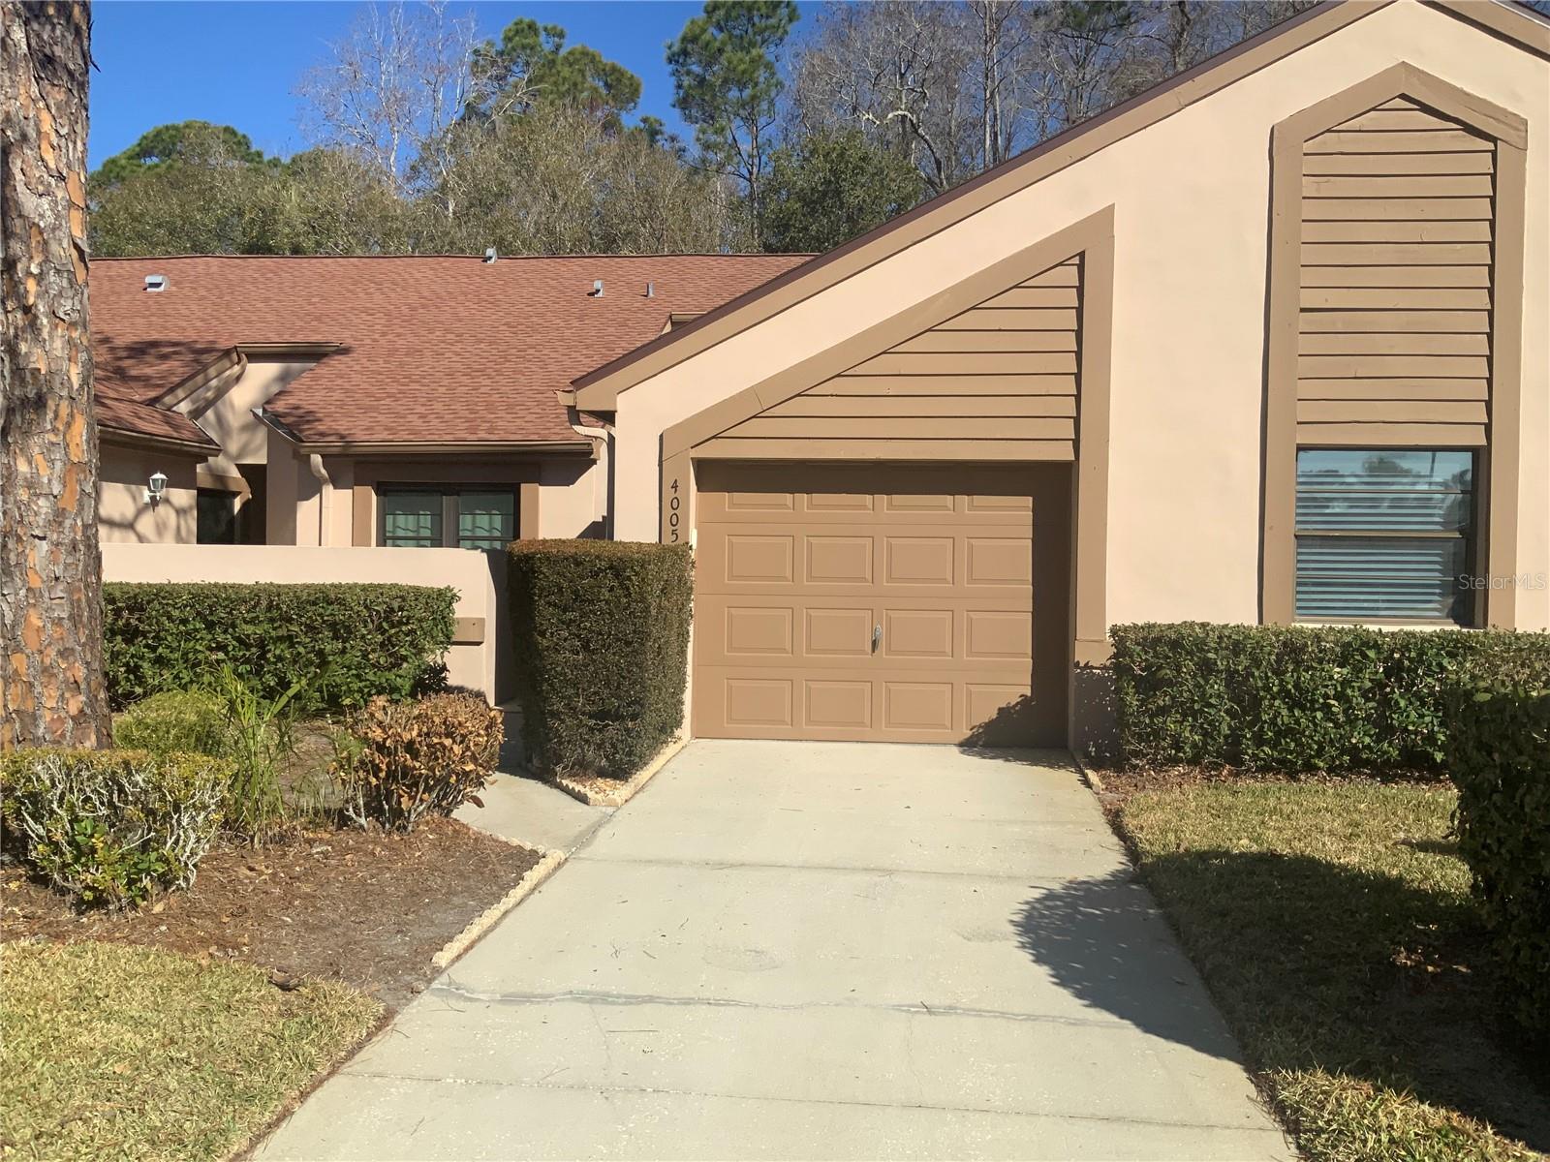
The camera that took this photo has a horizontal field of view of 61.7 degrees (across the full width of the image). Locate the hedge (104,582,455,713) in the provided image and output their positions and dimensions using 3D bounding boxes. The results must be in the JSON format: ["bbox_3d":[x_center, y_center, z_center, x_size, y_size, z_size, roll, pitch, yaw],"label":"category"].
[{"bbox_3d":[-4.127,0.506,10.650,2.950,1.000,0.800,1,1,5],"label":"hedge"}]

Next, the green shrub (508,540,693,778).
[{"bbox_3d":[-1.202,0.474,8.800,1.120,1.450,1.250,1,1,5],"label":"green shrub"}]

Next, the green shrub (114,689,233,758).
[{"bbox_3d":[-3.866,0.940,8.350,0.770,0.460,0.720,1,1,5],"label":"green shrub"}]

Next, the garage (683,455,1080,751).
[{"bbox_3d":[0.780,0.122,9.540,2.750,2.120,0.080,1,1,5],"label":"garage"}]

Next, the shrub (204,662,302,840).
[{"bbox_3d":[-2.624,0.850,6.550,0.500,0.860,0.460,1,1,5],"label":"shrub"}]

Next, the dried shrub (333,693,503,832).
[{"bbox_3d":[-1.895,0.931,6.900,0.860,0.700,0.800,1,1,5],"label":"dried shrub"}]

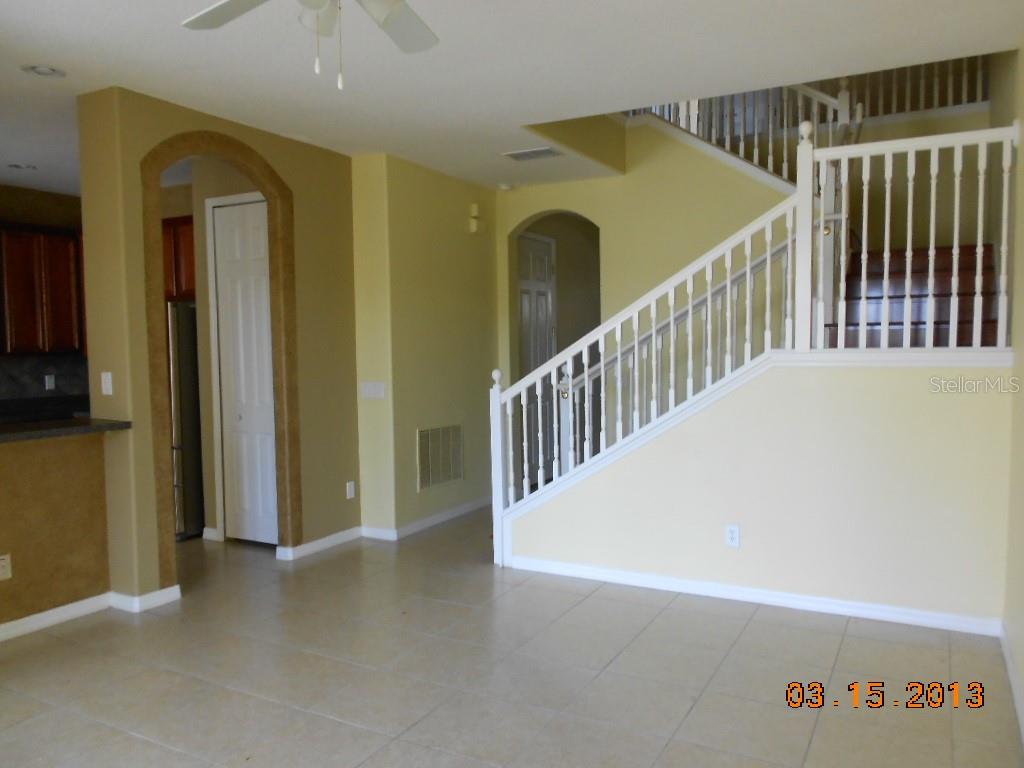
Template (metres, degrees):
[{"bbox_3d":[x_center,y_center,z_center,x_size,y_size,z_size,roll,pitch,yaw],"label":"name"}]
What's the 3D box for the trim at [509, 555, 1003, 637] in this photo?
[{"bbox_3d":[1.163,1.154,4.327,2.683,0.091,0.016,1,4,28],"label":"trim"}]

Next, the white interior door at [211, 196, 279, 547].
[{"bbox_3d":[-1.880,-0.061,5.529,0.620,2.450,0.050,1,4,29],"label":"white interior door"}]

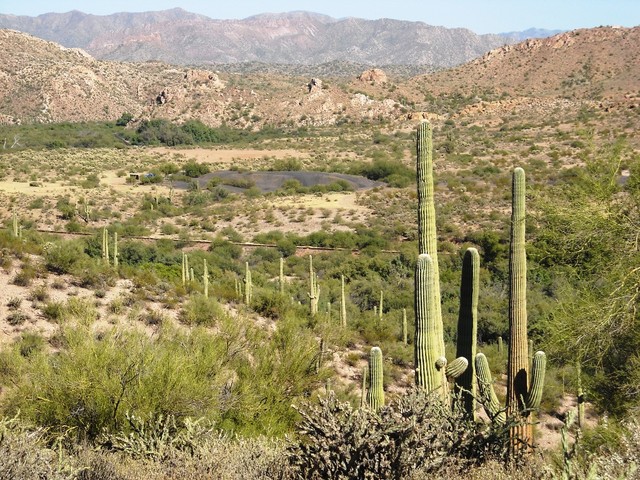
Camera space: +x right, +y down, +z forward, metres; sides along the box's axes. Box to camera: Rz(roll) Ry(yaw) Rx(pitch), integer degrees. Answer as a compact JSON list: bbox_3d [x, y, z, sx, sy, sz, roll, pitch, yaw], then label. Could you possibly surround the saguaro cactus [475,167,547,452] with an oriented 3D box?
[{"bbox_3d":[3.729,1.370,38.000,1.390,5.618,0.650,0,6,0],"label":"saguaro cactus"}]

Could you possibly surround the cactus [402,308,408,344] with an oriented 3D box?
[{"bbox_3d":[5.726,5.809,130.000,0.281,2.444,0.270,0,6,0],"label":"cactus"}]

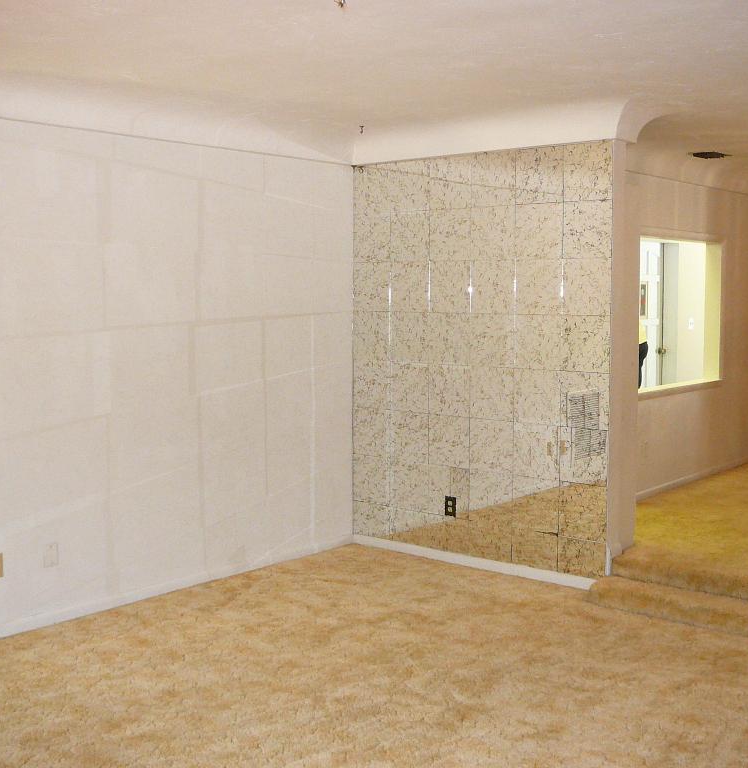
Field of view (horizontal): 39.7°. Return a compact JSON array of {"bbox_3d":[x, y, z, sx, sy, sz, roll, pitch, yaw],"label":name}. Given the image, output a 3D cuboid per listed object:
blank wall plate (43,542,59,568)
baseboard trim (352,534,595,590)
[{"bbox_3d":[-1.582,0.845,5.080,0.008,0.113,0.072,4,6,40],"label":"blank wall plate"},{"bbox_3d":[0.522,1.052,6.182,1.750,0.068,0.020,4,6,41],"label":"baseboard trim"}]

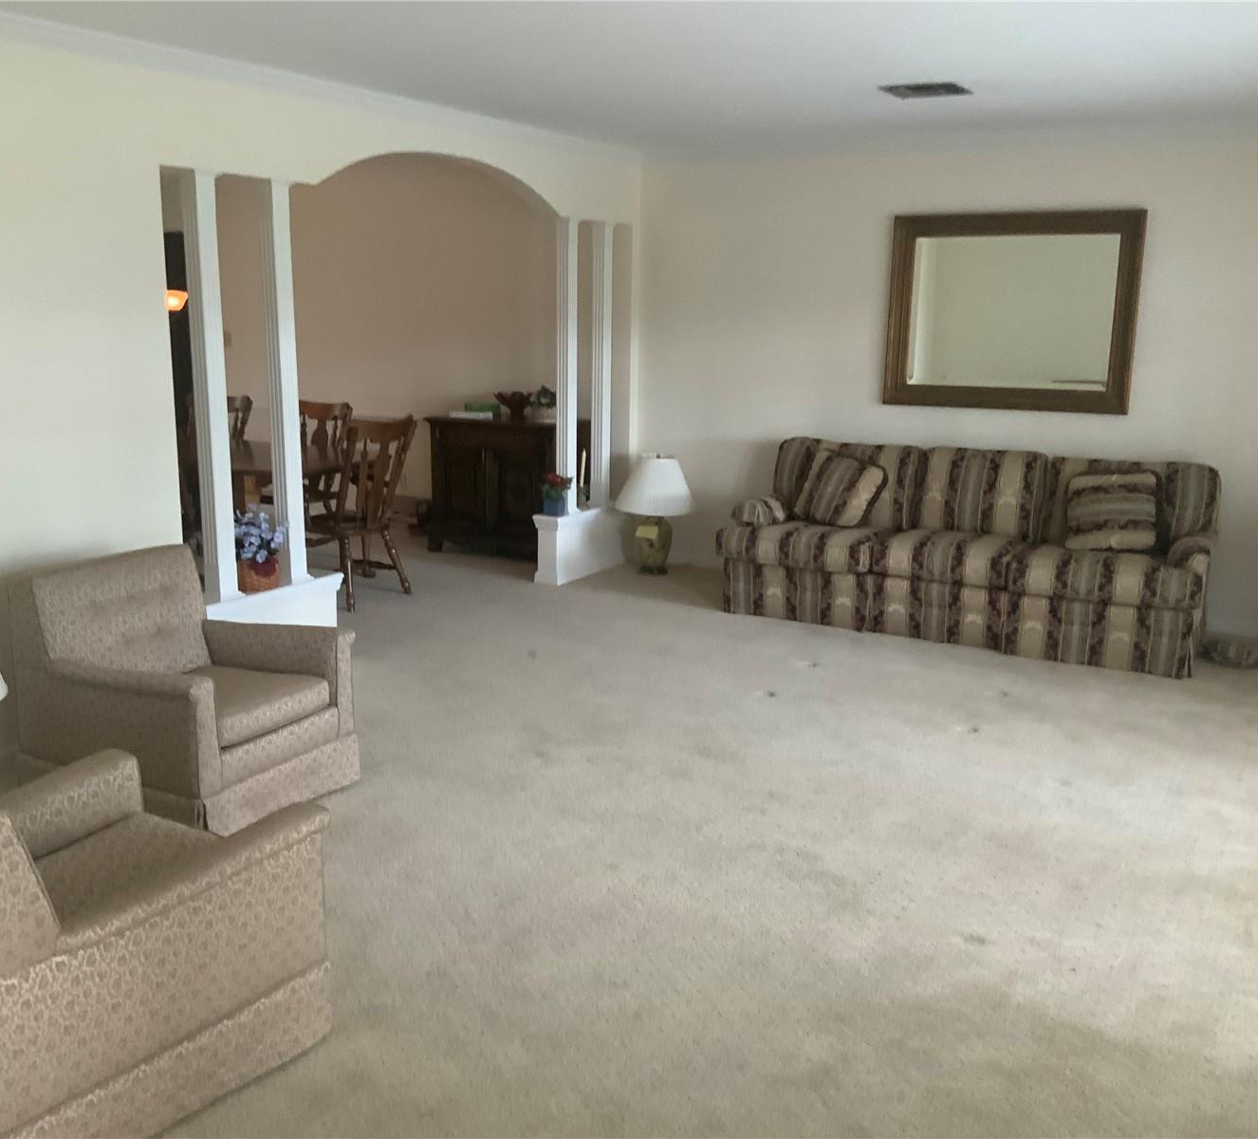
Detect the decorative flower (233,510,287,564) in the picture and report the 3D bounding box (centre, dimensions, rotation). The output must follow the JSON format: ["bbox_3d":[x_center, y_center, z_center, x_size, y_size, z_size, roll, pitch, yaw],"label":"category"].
[{"bbox_3d":[-1.560,-0.146,5.324,0.240,0.240,0.250,7,13,30],"label":"decorative flower"}]

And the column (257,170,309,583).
[{"bbox_3d":[-1.446,-0.754,5.307,0.088,1.655,0.097,7,13,30],"label":"column"}]

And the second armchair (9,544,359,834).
[{"bbox_3d":[-1.408,0.363,4.067,0.830,0.725,0.680,7,13,30],"label":"second armchair"}]

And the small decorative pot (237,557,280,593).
[{"bbox_3d":[-1.562,0.011,5.356,0.180,0.135,0.180,0,12,0],"label":"small decorative pot"}]

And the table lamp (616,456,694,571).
[{"bbox_3d":[0.155,-0.318,7.561,0.460,0.680,0.460,0,12,0],"label":"table lamp"}]

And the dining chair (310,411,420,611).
[{"bbox_3d":[-1.486,-0.317,6.807,0.550,0.955,0.500,7,13,30],"label":"dining chair"}]

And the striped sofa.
[{"bbox_3d":[1.664,-0.146,6.327,2.260,0.850,0.930,7,13,30],"label":"striped sofa"}]

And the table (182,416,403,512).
[{"bbox_3d":[-2.198,-0.290,7.169,1.800,0.740,1.030,7,13,30],"label":"table"}]

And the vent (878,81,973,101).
[{"bbox_3d":[1.237,-1.974,5.265,0.305,0.020,0.295,7,13,30],"label":"vent"}]

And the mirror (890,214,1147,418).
[{"bbox_3d":[1.951,-1.317,6.548,1.265,0.995,0.050,7,13,30],"label":"mirror"}]

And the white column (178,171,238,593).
[{"bbox_3d":[-1.640,-0.690,4.985,0.088,1.655,0.097,7,13,30],"label":"white column"}]

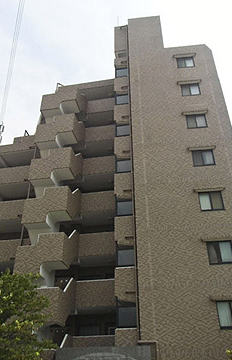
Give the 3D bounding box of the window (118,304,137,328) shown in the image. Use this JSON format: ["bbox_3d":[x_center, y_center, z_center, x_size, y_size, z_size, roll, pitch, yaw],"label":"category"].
[{"bbox_3d":[0.533,6.370,15.559,0.920,1.040,0.150,-5,-33,7],"label":"window"}]

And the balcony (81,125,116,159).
[{"bbox_3d":[-1.077,-2.954,24.828,2.260,1.480,1.580,-5,-33,7],"label":"balcony"}]

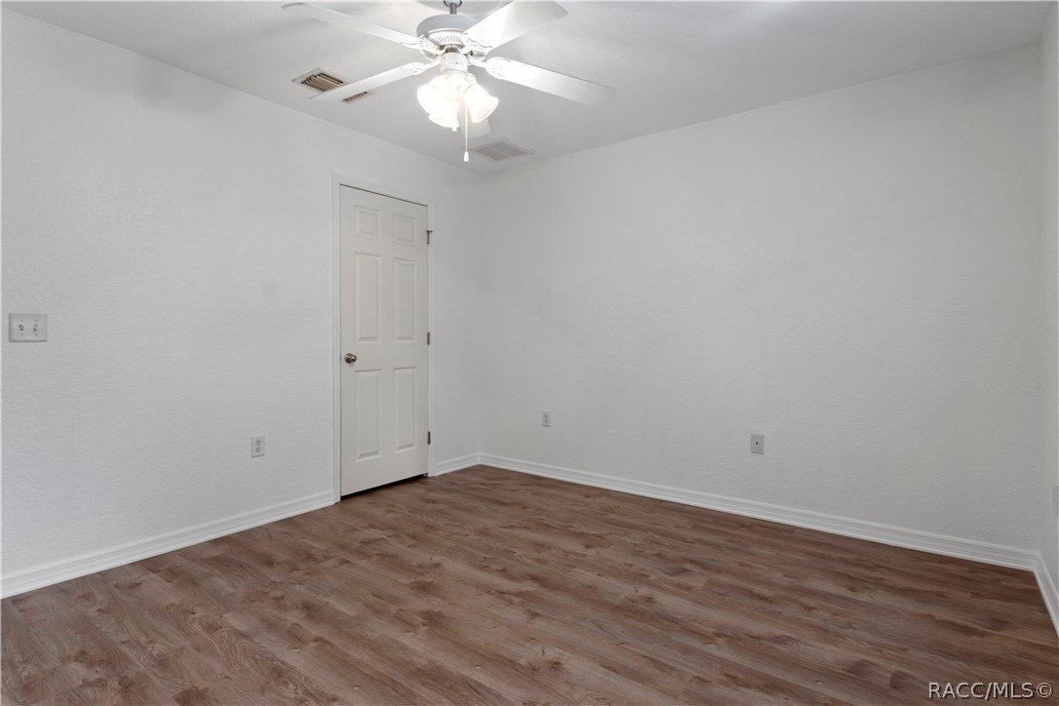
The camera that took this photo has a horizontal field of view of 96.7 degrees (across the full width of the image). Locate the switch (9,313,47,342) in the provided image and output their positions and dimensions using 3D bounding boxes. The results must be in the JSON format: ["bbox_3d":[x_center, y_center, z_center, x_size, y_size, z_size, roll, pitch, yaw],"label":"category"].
[{"bbox_3d":[-2.150,-0.107,2.018,0.020,0.120,0.115,2,3,42],"label":"switch"}]

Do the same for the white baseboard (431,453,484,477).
[{"bbox_3d":[-0.567,0.896,3.766,0.020,0.095,0.450,2,3,42],"label":"white baseboard"}]

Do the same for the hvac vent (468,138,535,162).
[{"bbox_3d":[-0.213,-1.492,3.466,0.360,0.030,0.355,1,2,37],"label":"hvac vent"}]

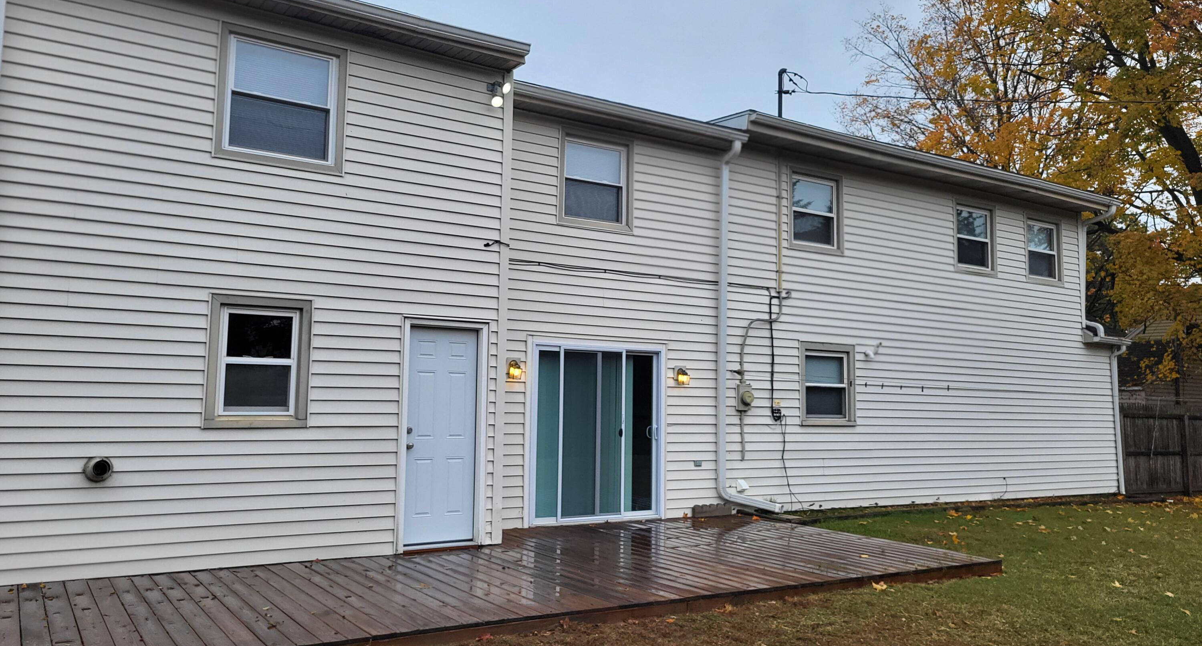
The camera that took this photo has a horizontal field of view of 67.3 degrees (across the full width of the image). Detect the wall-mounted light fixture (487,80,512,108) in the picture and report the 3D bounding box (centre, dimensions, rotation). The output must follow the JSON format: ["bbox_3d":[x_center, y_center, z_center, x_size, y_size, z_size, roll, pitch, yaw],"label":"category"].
[{"bbox_3d":[-1.014,-2.278,8.986,0.230,0.250,0.190,4,-7,-33],"label":"wall-mounted light fixture"}]

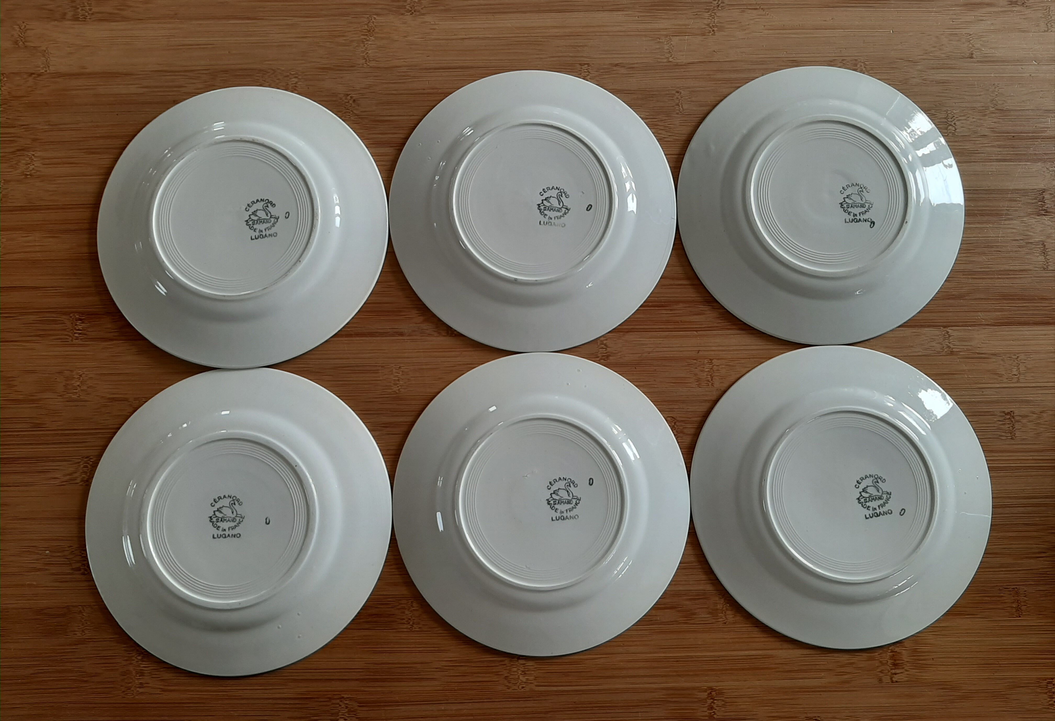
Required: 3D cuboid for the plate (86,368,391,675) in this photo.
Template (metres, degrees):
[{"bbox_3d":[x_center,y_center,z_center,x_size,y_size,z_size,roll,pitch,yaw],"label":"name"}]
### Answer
[{"bbox_3d":[-0.190,0.103,0.516,0.200,0.019,0.200,0,83,0],"label":"plate"}]

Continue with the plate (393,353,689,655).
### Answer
[{"bbox_3d":[0.010,0.092,0.518,0.200,0.019,0.200,0,83,0],"label":"plate"}]

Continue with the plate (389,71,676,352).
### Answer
[{"bbox_3d":[0.004,-0.106,0.541,0.200,0.019,0.200,0,83,0],"label":"plate"}]

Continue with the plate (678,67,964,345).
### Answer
[{"bbox_3d":[0.204,-0.110,0.542,0.200,0.019,0.200,0,83,0],"label":"plate"}]

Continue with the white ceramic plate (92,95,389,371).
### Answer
[{"bbox_3d":[-0.195,-0.094,0.538,0.200,0.019,0.200,0,83,0],"label":"white ceramic plate"}]

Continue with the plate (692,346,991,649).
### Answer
[{"bbox_3d":[0.209,0.088,0.520,0.200,0.019,0.200,0,83,0],"label":"plate"}]

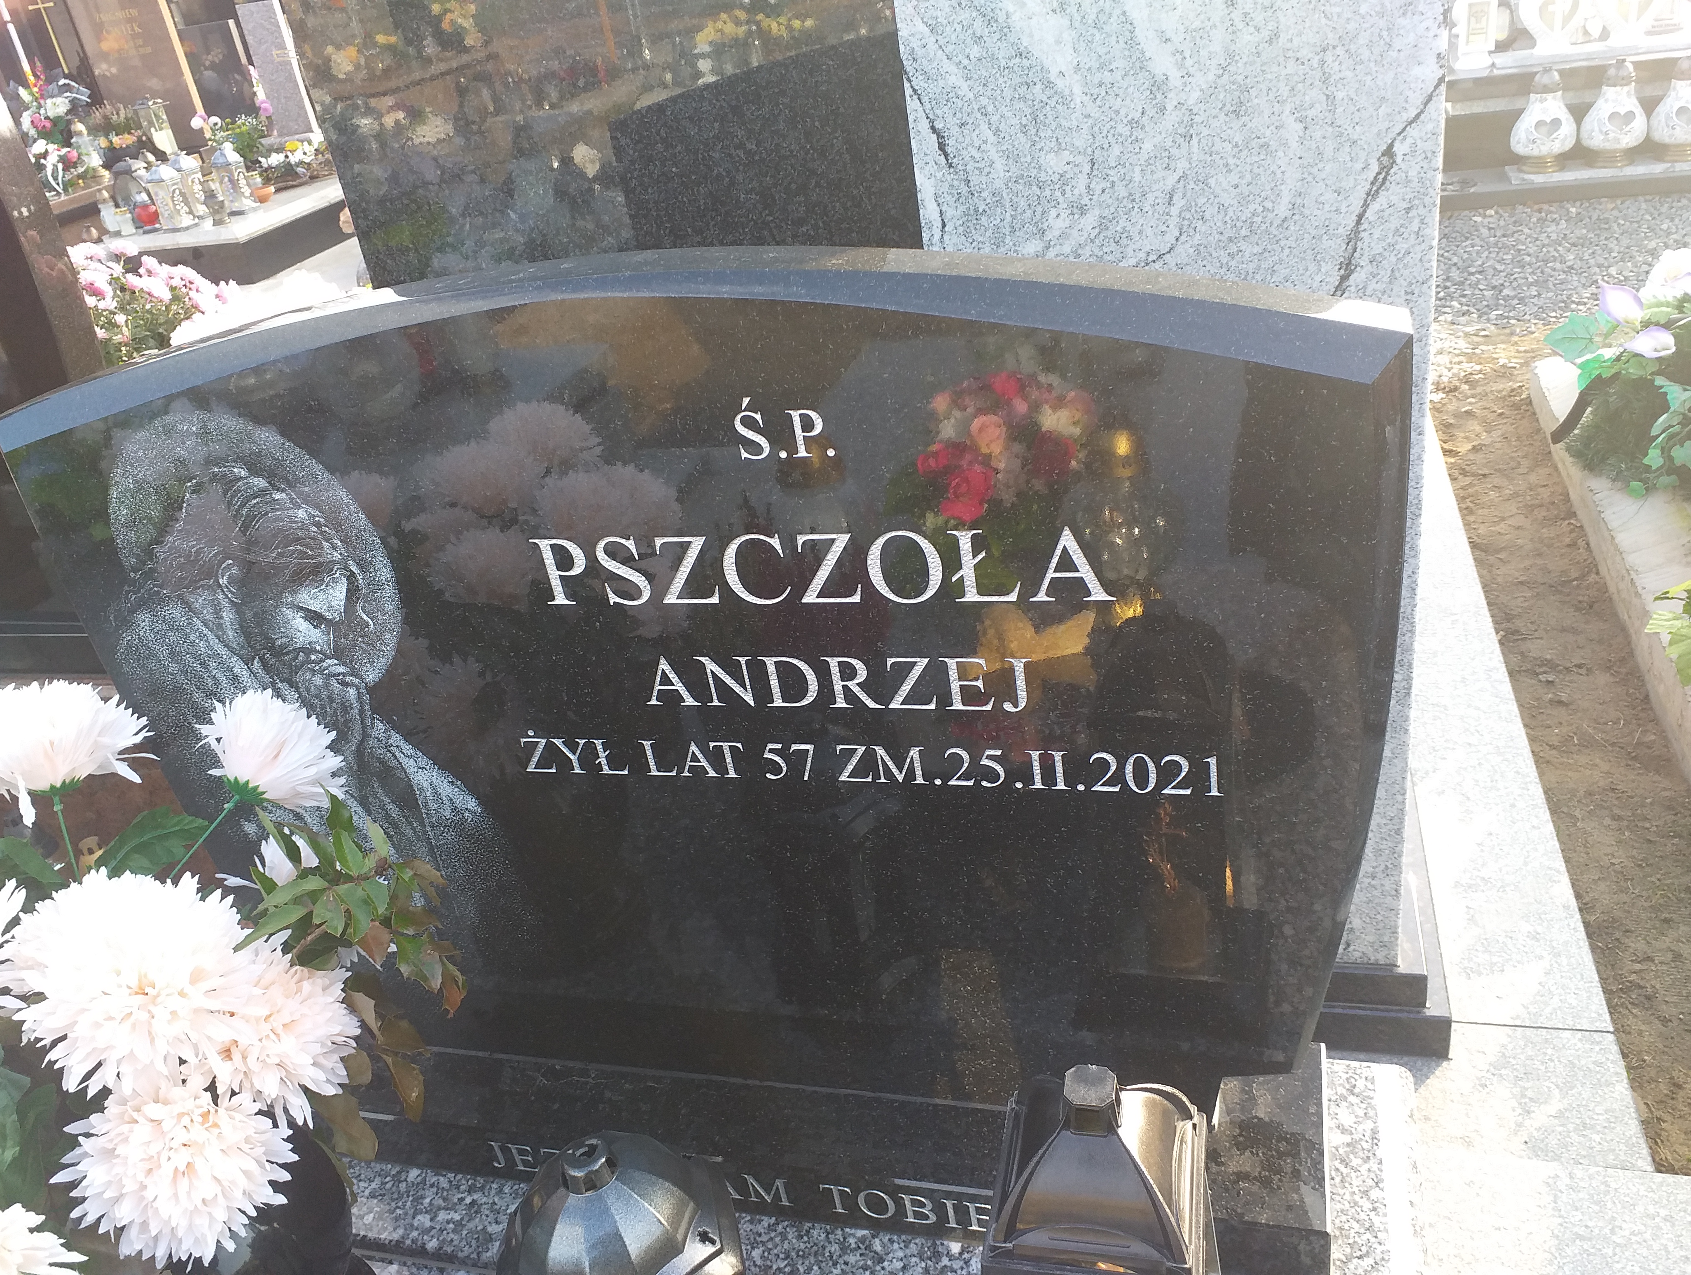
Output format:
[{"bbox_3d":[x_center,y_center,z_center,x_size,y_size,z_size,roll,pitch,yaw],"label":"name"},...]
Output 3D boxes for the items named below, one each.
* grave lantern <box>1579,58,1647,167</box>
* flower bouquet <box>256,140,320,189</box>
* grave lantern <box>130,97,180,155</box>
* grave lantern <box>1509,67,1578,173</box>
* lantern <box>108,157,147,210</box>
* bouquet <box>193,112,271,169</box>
[{"bbox_3d":[2.385,-1.625,4.101,0.212,0.302,0.212,-1,29,17],"label":"grave lantern"},{"bbox_3d":[-3.357,-2.851,8.008,0.400,0.230,0.220,-5,28,10],"label":"flower bouquet"},{"bbox_3d":[-4.354,-3.248,8.427,0.155,0.360,0.155,-5,28,10],"label":"grave lantern"},{"bbox_3d":[2.214,-1.641,4.188,0.212,0.302,0.212,-1,29,17],"label":"grave lantern"},{"bbox_3d":[-3.928,-2.461,7.337,0.165,0.330,0.165,-5,28,10],"label":"lantern"},{"bbox_3d":[-3.959,-3.207,8.528,0.400,0.330,0.300,-5,28,10],"label":"bouquet"}]

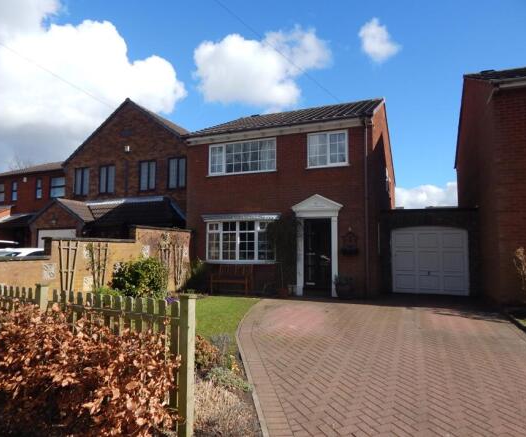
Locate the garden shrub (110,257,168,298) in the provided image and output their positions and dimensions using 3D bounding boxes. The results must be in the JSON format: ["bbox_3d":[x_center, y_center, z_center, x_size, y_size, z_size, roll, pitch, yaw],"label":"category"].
[{"bbox_3d":[-3.005,1.482,8.941,1.300,1.080,1.200,-2,-4,22],"label":"garden shrub"}]

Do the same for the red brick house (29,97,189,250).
[{"bbox_3d":[-4.549,-1.095,18.398,7.400,7.550,10.100,-2,-4,22],"label":"red brick house"}]

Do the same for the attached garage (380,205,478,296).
[{"bbox_3d":[5.740,1.087,13.057,2.580,2.450,5.400,-2,-4,22],"label":"attached garage"}]

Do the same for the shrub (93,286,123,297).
[{"bbox_3d":[-3.436,1.722,8.121,0.600,0.450,0.520,-2,-4,22],"label":"shrub"}]

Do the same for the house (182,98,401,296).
[{"bbox_3d":[1.904,-1.067,14.958,5.950,7.060,9.300,-2,-4,22],"label":"house"}]

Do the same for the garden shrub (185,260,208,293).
[{"bbox_3d":[-1.998,1.711,11.136,0.720,1.020,0.650,-2,-4,22],"label":"garden shrub"}]

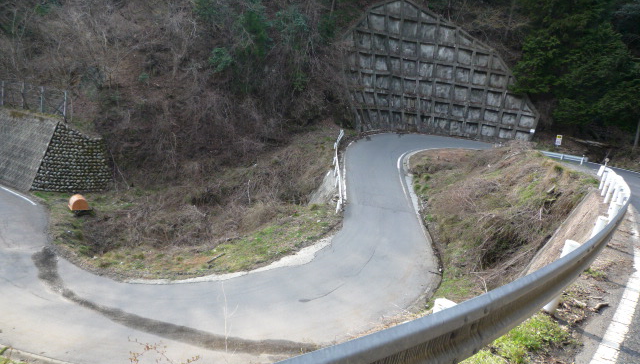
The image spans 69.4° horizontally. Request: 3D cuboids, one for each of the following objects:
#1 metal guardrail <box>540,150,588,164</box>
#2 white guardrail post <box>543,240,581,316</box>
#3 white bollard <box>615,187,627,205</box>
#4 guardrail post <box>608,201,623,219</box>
[{"bbox_3d":[18.880,-1.825,35.971,3.710,0.600,0.220,17,15,23],"label":"metal guardrail"},{"bbox_3d":[1.853,0.732,3.551,0.120,0.600,0.120,22,17,37],"label":"white guardrail post"},{"bbox_3d":[5.375,0.493,8.395,0.120,0.600,0.120,19,16,31],"label":"white bollard"},{"bbox_3d":[4.229,0.583,6.756,0.120,0.600,0.120,20,16,33],"label":"guardrail post"}]

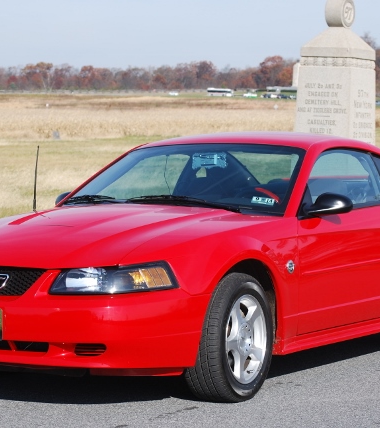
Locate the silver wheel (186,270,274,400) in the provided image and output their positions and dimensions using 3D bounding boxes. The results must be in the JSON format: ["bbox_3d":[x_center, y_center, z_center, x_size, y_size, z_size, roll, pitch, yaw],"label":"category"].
[{"bbox_3d":[0.186,0.605,7.169,0.230,0.650,0.650,0,2,30],"label":"silver wheel"}]

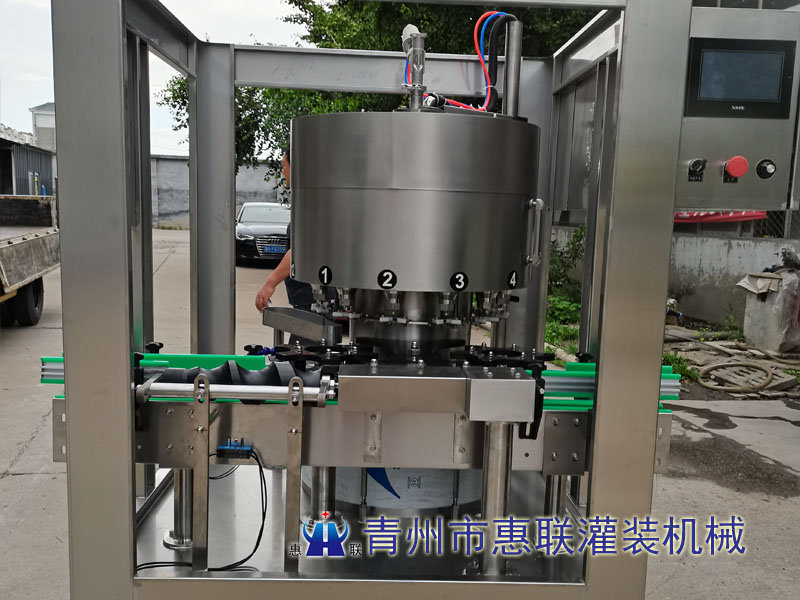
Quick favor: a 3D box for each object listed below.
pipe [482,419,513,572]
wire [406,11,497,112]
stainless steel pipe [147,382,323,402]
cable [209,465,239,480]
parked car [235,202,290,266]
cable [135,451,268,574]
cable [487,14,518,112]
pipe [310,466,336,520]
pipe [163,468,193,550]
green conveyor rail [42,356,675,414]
[{"bbox_3d":[0.201,0.400,1.230,0.047,0.319,0.047,1,8,-3],"label":"pipe"},{"bbox_3d":[0.127,-0.586,1.479,0.212,0.235,0.090,1,8,-3],"label":"wire"},{"bbox_3d":[-0.320,0.181,1.174,0.340,0.028,0.028,2,8,-3],"label":"stainless steel pipe"},{"bbox_3d":[-0.382,0.372,1.300,0.068,0.039,0.050,1,8,-3],"label":"cable"},{"bbox_3d":[-3.283,-1.773,15.511,1.870,1.460,5.000,0,8,-13],"label":"parked car"},{"bbox_3d":[-0.400,0.430,1.226,0.261,0.226,0.090,1,8,-3],"label":"cable"},{"bbox_3d":[0.255,-0.583,1.486,0.077,0.231,0.050,1,8,-3],"label":"cable"},{"bbox_3d":[-0.178,0.447,1.423,0.060,0.140,0.060,1,8,-3],"label":"pipe"},{"bbox_3d":[-0.472,0.434,1.316,0.094,0.187,0.094,1,8,-3],"label":"pipe"},{"bbox_3d":[-0.068,0.173,1.331,1.348,0.096,0.140,1,8,-3],"label":"green conveyor rail"}]

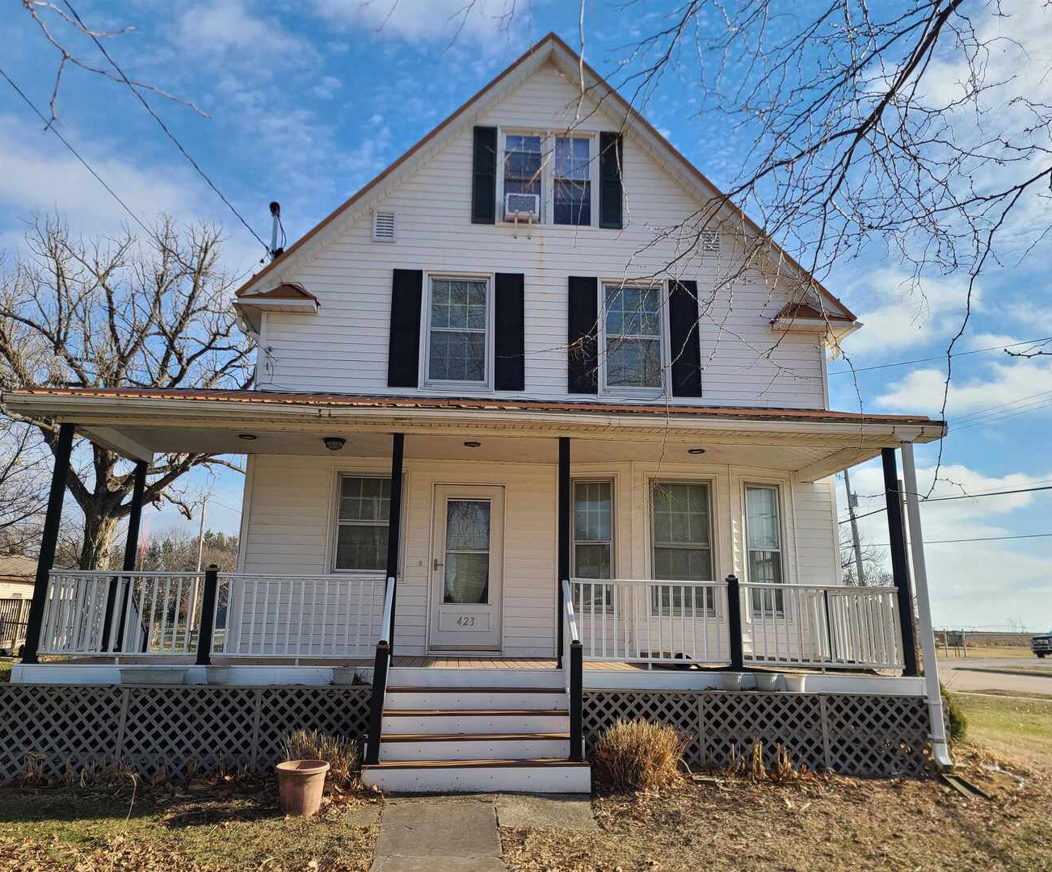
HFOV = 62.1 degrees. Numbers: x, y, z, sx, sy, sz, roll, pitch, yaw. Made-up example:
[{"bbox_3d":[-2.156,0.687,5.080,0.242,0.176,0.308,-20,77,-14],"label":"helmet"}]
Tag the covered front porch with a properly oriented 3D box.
[{"bbox_3d":[-0.446,0.985,9.886,9.550,3.520,2.500,2,-13,-4],"label":"covered front porch"}]

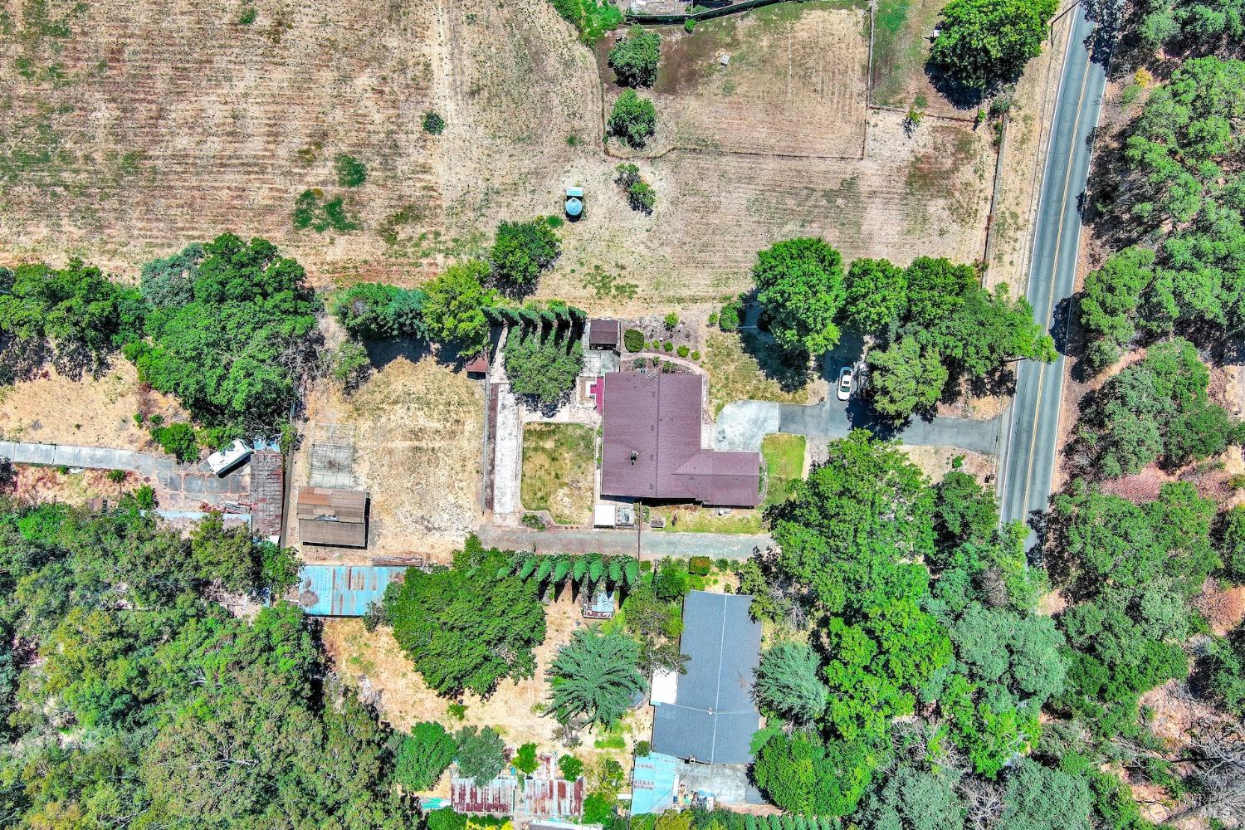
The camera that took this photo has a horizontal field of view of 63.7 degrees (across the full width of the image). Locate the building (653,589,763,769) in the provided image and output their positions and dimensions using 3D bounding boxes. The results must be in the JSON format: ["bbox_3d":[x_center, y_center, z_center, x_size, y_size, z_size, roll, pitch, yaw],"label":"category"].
[{"bbox_3d":[11.949,36.319,139.650,13.640,4.700,23.220,5,90,0],"label":"building"}]

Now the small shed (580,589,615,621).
[{"bbox_3d":[-3.247,26.385,140.600,4.190,2.800,3.990,4,90,0],"label":"small shed"}]

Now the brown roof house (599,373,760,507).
[{"bbox_3d":[8.323,3.486,139.600,21.750,4.800,18.040,1,90,0],"label":"brown roof house"}]

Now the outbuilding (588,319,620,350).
[{"bbox_3d":[-2.466,-11.517,140.550,3.730,2.900,3.250,1,90,0],"label":"outbuilding"}]

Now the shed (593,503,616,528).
[{"bbox_3d":[-2.373,14.034,140.850,2.780,2.300,2.780,1,90,0],"label":"shed"}]

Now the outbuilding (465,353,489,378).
[{"bbox_3d":[-20.393,-7.452,140.650,2.980,2.700,3.050,1,90,0],"label":"outbuilding"}]

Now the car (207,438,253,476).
[{"bbox_3d":[-54.854,5.706,140.700,5.340,2.600,2.330,-34,90,0],"label":"car"}]

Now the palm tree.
[{"bbox_3d":[-3.628,35.484,137.000,13.190,10.000,13.190,0,90,0],"label":"palm tree"}]

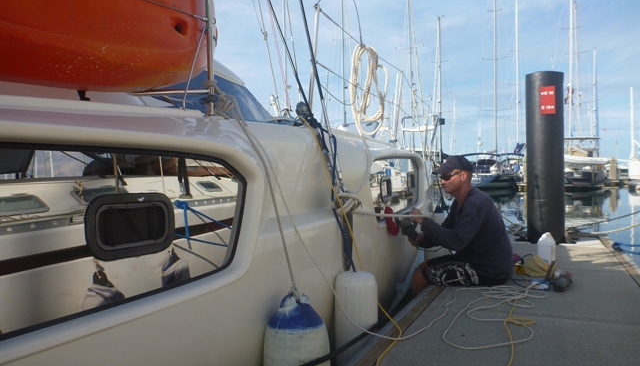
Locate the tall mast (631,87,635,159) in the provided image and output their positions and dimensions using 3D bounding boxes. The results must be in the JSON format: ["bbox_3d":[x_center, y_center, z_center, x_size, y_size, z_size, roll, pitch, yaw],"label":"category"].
[{"bbox_3d":[25.353,-4.827,42.000,0.220,5.841,0.220,-1,1,24],"label":"tall mast"}]

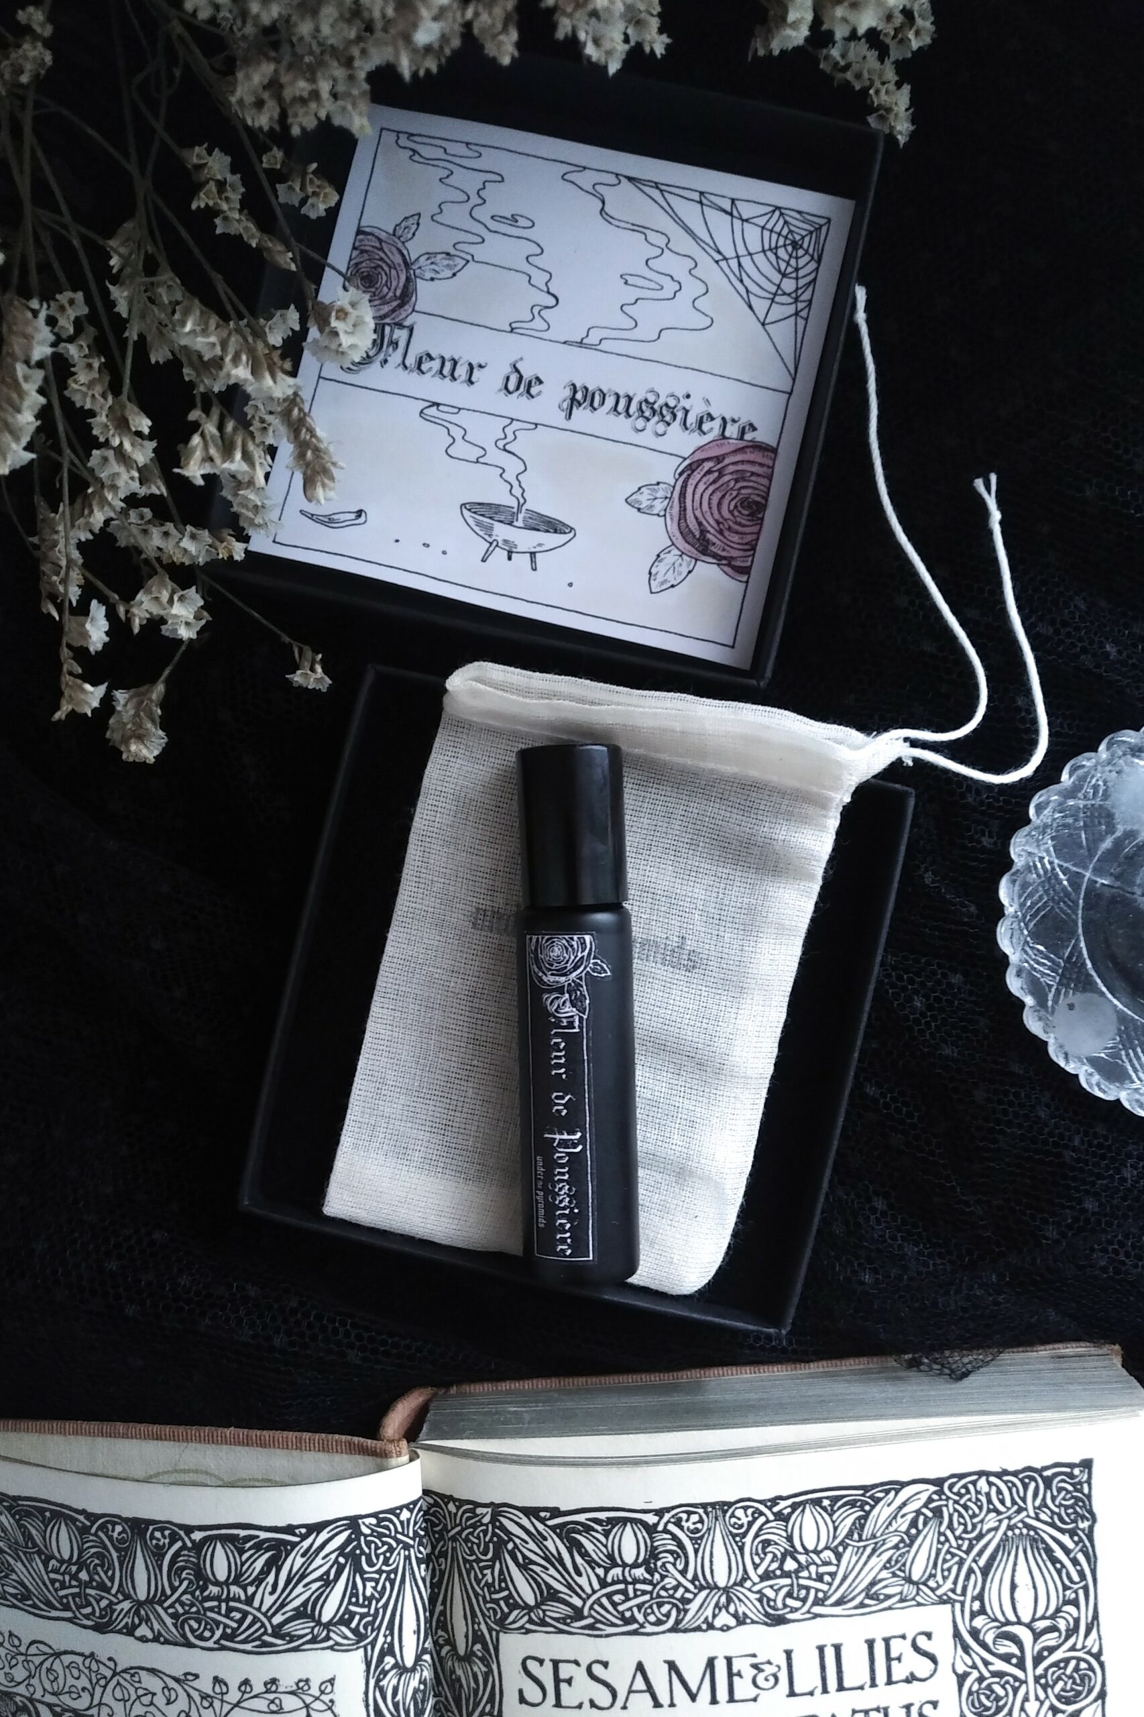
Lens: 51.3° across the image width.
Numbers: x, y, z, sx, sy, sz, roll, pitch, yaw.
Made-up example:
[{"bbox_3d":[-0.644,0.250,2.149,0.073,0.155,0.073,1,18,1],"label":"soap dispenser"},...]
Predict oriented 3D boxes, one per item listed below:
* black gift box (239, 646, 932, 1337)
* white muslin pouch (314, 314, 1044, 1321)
[{"bbox_3d":[0.001,0.025,0.221,0.098,0.025,0.098,13,91,-1],"label":"black gift box"},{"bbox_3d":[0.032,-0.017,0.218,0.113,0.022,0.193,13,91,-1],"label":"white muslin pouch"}]

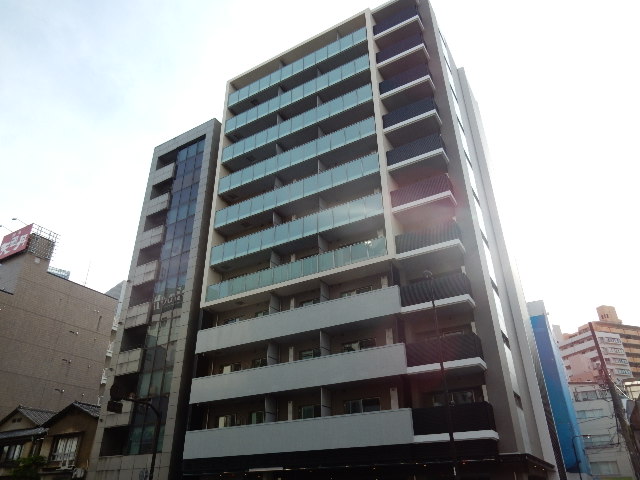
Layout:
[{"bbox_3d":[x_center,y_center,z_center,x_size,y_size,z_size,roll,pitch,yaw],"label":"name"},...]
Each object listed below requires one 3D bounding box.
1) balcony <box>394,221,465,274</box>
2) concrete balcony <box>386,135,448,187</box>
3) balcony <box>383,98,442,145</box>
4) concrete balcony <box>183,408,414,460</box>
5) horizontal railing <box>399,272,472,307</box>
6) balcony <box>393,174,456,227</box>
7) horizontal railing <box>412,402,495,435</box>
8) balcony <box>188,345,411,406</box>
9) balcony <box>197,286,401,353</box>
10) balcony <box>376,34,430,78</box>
[{"bbox_3d":[5.526,0.282,23.247,3.108,1.344,1.254,-16,-33,26],"label":"balcony"},{"bbox_3d":[5.676,-4.799,26.935,3.350,1.450,1.244,-16,-33,26],"label":"concrete balcony"},{"bbox_3d":[5.441,-7.041,27.363,3.108,1.344,1.254,-16,-33,26],"label":"balcony"},{"bbox_3d":[-1.435,9.958,23.227,13.340,1.395,1.247,-16,-33,26],"label":"concrete balcony"},{"bbox_3d":[5.497,2.590,21.839,3.108,1.092,1.030,-16,-33,26],"label":"horizontal railing"},{"bbox_3d":[5.710,-2.265,25.526,3.350,1.450,1.244,-16,-33,26],"label":"balcony"},{"bbox_3d":[5.790,7.788,19.990,3.205,1.146,1.099,-16,-33,26],"label":"horizontal railing"},{"bbox_3d":[-1.469,7.423,24.637,13.340,1.395,1.247,-16,-33,26],"label":"balcony"},{"bbox_3d":[-1.503,4.889,26.046,13.340,1.395,1.247,-16,-33,26],"label":"balcony"},{"bbox_3d":[5.384,-11.922,30.106,3.108,1.344,1.254,-16,-33,26],"label":"balcony"}]

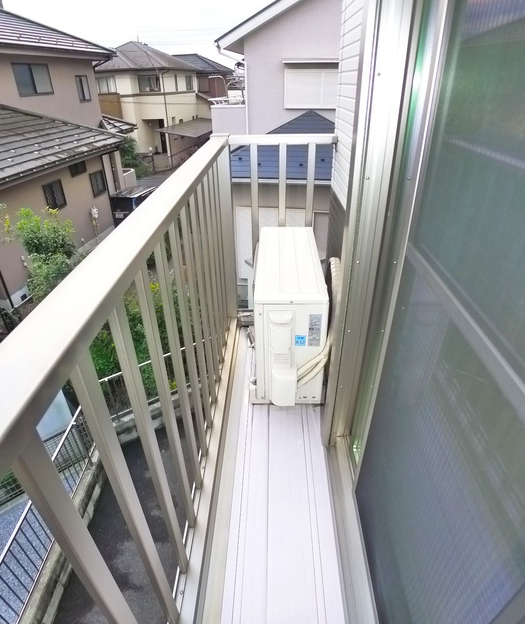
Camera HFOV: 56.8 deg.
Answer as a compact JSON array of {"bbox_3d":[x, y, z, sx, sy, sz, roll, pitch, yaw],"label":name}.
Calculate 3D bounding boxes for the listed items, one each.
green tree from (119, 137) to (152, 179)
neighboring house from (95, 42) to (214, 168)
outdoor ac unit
[{"bbox_3d":[-6.673,-8.055,25.300,1.800,2.100,1.700,3,27,6],"label":"green tree"},{"bbox_3d":[-8.368,-13.542,31.000,7.300,7.100,8.600,3,27,6],"label":"neighboring house"},{"bbox_3d":[0.125,-0.035,2.380,0.295,0.520,0.860,0,27,1],"label":"outdoor ac unit"}]

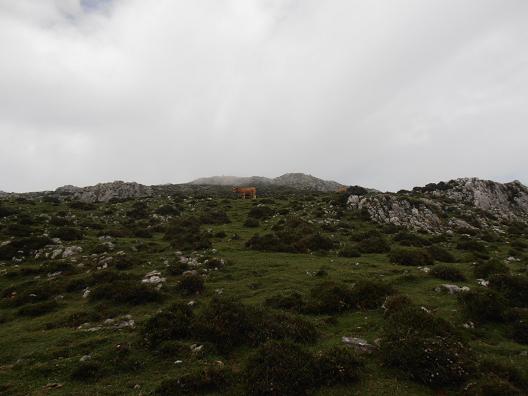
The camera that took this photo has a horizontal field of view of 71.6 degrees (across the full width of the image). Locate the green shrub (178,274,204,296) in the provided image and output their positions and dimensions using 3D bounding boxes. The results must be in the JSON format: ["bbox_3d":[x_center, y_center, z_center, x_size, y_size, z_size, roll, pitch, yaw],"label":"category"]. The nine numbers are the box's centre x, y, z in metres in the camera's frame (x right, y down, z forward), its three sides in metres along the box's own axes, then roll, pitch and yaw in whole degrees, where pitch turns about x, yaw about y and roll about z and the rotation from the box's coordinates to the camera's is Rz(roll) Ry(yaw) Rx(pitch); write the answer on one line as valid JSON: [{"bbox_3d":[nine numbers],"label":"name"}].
[{"bbox_3d":[-1.235,1.478,6.237,0.443,0.349,0.376,0,-4,0],"label":"green shrub"}]

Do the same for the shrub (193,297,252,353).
[{"bbox_3d":[-0.427,1.307,3.814,0.612,0.528,0.520,0,-4,0],"label":"shrub"}]

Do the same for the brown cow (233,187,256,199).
[{"bbox_3d":[-2.019,-0.515,38.500,2.450,1.420,0.700,0,-4,0],"label":"brown cow"}]

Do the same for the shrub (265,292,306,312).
[{"bbox_3d":[0.328,1.572,5.582,0.640,0.262,0.544,0,-4,0],"label":"shrub"}]

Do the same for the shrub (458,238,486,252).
[{"bbox_3d":[5.181,1.177,9.154,0.677,0.327,0.542,0,-4,0],"label":"shrub"}]

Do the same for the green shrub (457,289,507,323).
[{"bbox_3d":[2.718,1.343,4.591,0.517,0.391,0.439,0,-4,0],"label":"green shrub"}]

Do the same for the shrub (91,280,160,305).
[{"bbox_3d":[-2.017,1.348,5.355,0.989,0.273,0.643,0,-4,0],"label":"shrub"}]

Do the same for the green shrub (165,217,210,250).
[{"bbox_3d":[-2.263,1.023,10.829,1.361,0.952,1.497,0,-4,0],"label":"green shrub"}]

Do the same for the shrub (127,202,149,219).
[{"bbox_3d":[-6.667,0.656,19.321,1.111,0.838,0.889,0,-4,0],"label":"shrub"}]

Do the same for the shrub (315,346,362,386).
[{"bbox_3d":[0.731,1.628,3.593,0.471,0.341,0.400,0,-4,0],"label":"shrub"}]

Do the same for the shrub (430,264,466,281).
[{"bbox_3d":[3.280,1.325,6.521,0.550,0.264,0.468,0,-4,0],"label":"shrub"}]

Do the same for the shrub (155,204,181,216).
[{"bbox_3d":[-4.928,0.641,18.728,1.252,0.608,1.064,0,-4,0],"label":"shrub"}]

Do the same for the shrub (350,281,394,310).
[{"bbox_3d":[1.673,1.494,5.696,0.716,0.420,0.608,0,-4,0],"label":"shrub"}]

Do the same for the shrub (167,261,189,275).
[{"bbox_3d":[-1.634,1.313,6.925,0.395,0.253,0.336,0,-4,0],"label":"shrub"}]

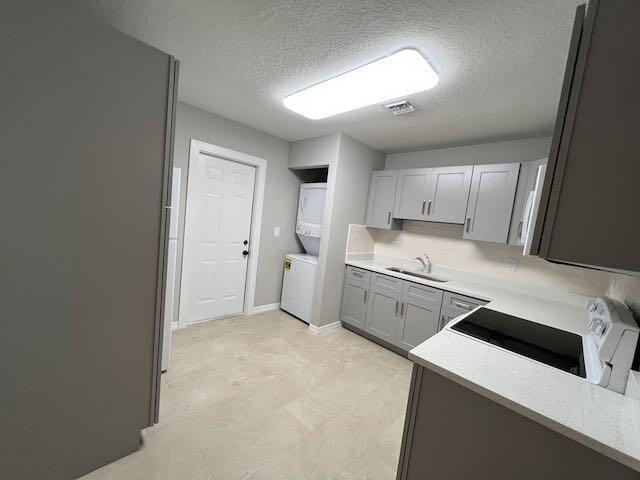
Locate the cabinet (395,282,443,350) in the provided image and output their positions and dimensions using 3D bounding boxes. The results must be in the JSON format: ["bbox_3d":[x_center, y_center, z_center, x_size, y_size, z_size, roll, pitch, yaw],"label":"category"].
[{"bbox_3d":[1.257,0.878,2.745,0.635,0.801,0.402,2,7,-44],"label":"cabinet"}]

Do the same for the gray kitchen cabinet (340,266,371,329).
[{"bbox_3d":[0.682,0.764,3.335,0.635,0.801,0.397,2,7,-44],"label":"gray kitchen cabinet"}]

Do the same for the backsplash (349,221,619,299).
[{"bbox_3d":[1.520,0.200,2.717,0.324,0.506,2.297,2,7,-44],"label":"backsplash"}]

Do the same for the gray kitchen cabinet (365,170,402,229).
[{"bbox_3d":[0.933,-0.528,3.338,0.322,0.754,0.405,2,7,-44],"label":"gray kitchen cabinet"}]

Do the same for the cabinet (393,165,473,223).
[{"bbox_3d":[1.369,-0.516,2.892,0.322,0.606,0.835,2,7,-44],"label":"cabinet"}]

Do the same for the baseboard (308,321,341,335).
[{"bbox_3d":[0.089,1.149,3.228,0.445,0.091,0.177,2,7,-44],"label":"baseboard"}]

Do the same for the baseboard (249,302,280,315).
[{"bbox_3d":[-0.794,1.021,3.598,0.486,0.089,0.025,2,7,-44],"label":"baseboard"}]

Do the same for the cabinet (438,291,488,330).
[{"bbox_3d":[1.541,0.934,2.454,0.635,0.801,0.419,2,7,-44],"label":"cabinet"}]

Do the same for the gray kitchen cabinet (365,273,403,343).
[{"bbox_3d":[0.969,0.821,3.041,0.635,0.801,0.432,2,7,-44],"label":"gray kitchen cabinet"}]

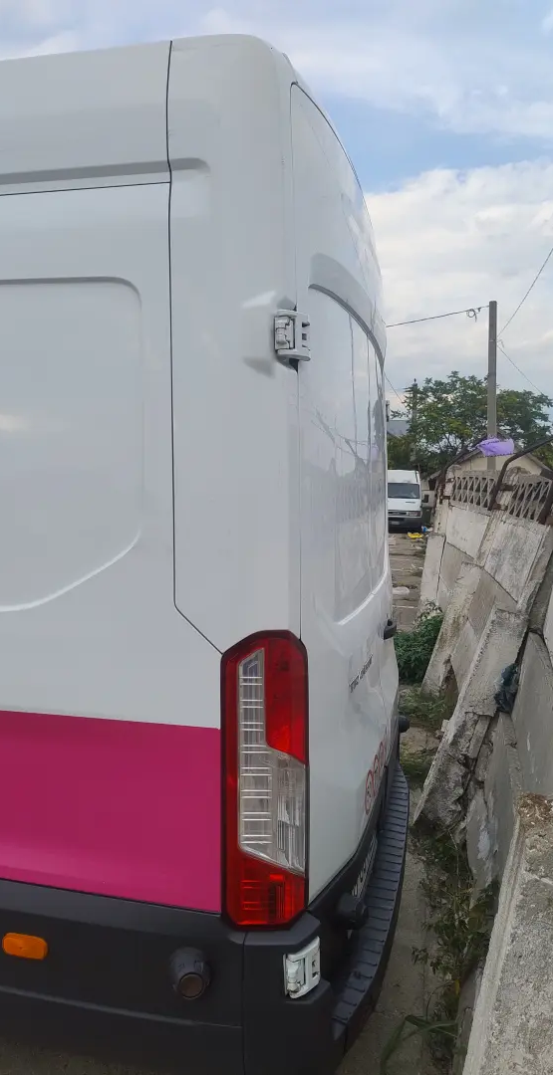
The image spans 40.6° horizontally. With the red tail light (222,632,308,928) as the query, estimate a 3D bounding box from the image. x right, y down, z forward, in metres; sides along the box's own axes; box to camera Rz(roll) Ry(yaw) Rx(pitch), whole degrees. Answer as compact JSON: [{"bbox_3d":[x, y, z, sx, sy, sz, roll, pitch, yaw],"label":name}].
[{"bbox_3d":[-0.016,0.495,1.575,0.163,0.620,0.120,1,4,14],"label":"red tail light"}]

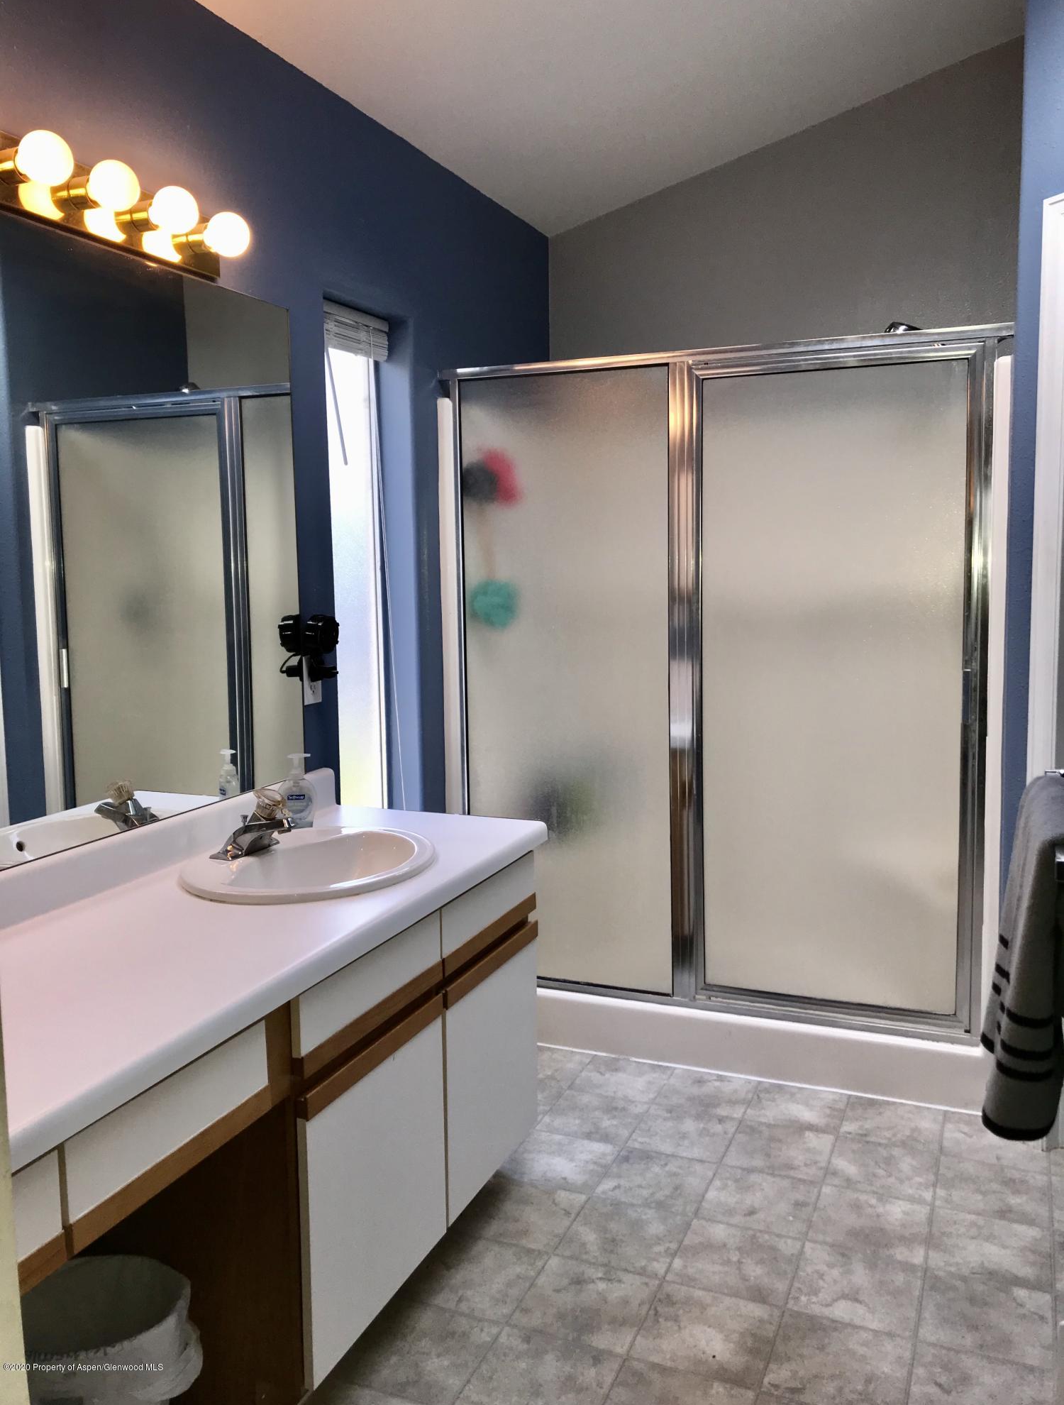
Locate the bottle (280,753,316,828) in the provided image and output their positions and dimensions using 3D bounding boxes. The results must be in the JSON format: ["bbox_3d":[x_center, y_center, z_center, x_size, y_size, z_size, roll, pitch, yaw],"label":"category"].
[{"bbox_3d":[-0.529,0.200,2.595,0.081,0.168,0.048,-2,7,-7],"label":"bottle"}]

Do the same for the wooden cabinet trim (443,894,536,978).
[{"bbox_3d":[-0.088,0.474,2.380,0.021,0.038,0.451,2,8,23],"label":"wooden cabinet trim"}]

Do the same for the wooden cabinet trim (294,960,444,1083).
[{"bbox_3d":[-0.266,0.530,1.959,0.021,0.038,0.461,2,8,23],"label":"wooden cabinet trim"}]

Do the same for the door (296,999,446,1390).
[{"bbox_3d":[-0.263,0.837,2.000,0.018,0.439,0.459,2,8,23],"label":"door"}]

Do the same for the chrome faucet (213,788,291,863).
[{"bbox_3d":[-0.550,0.238,2.318,0.149,0.131,0.153,2,8,23],"label":"chrome faucet"}]

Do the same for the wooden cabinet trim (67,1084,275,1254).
[{"bbox_3d":[-0.461,0.592,1.496,0.021,0.037,0.385,2,8,23],"label":"wooden cabinet trim"}]

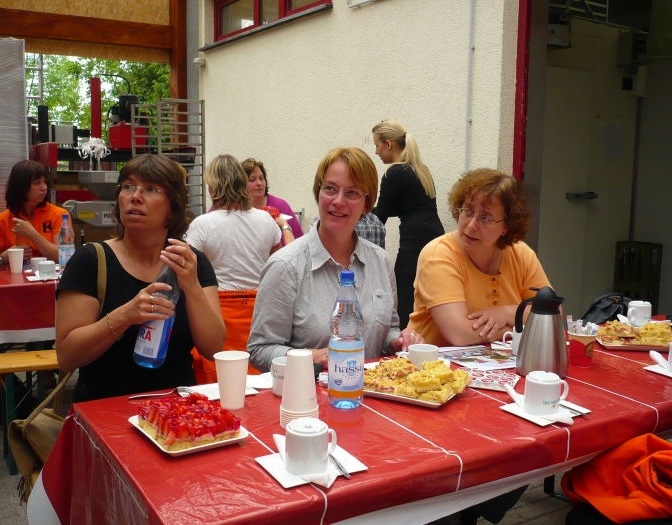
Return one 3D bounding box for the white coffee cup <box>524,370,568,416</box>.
[{"bbox_3d":[0.497,0.306,1.660,0.111,0.081,0.080,-2,8,-18],"label":"white coffee cup"}]

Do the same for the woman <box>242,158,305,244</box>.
[{"bbox_3d":[-0.461,0.076,4.355,0.540,1.400,0.600,-3,8,-23],"label":"woman"}]

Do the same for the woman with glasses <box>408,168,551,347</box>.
[{"bbox_3d":[0.500,0.367,2.420,0.510,1.350,0.650,-1,7,-15],"label":"woman with glasses"}]

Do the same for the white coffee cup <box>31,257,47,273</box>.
[{"bbox_3d":[-1.609,0.018,3.879,0.111,0.081,0.080,-5,9,-37],"label":"white coffee cup"}]

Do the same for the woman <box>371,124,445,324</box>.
[{"bbox_3d":[0.370,0.056,3.880,0.520,1.640,0.450,4,7,25],"label":"woman"}]

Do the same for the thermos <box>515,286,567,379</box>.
[{"bbox_3d":[0.580,0.190,1.980,0.145,0.247,0.139,1,7,7],"label":"thermos"}]

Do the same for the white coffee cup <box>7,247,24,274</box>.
[{"bbox_3d":[-1.755,-0.006,3.880,0.085,0.126,0.085,-2,7,-24],"label":"white coffee cup"}]

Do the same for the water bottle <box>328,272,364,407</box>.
[{"bbox_3d":[0.029,0.184,1.684,0.086,0.326,0.086,1,7,0],"label":"water bottle"}]

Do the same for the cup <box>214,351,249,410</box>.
[{"bbox_3d":[-0.248,0.284,1.696,0.087,0.123,0.087,0,7,0],"label":"cup"}]

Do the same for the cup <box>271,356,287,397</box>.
[{"bbox_3d":[-0.130,0.290,1.800,0.110,0.084,0.082,7,9,44],"label":"cup"}]

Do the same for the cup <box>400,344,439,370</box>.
[{"bbox_3d":[0.227,0.277,1.945,0.110,0.084,0.082,2,7,7],"label":"cup"}]

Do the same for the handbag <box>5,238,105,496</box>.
[{"bbox_3d":[-0.755,0.285,1.920,0.250,0.670,0.310,-3,8,-30],"label":"handbag"}]

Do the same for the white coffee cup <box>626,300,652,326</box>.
[{"bbox_3d":[1.162,0.198,2.720,0.110,0.084,0.082,-2,7,-26],"label":"white coffee cup"}]

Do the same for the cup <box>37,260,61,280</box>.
[{"bbox_3d":[-1.515,0.041,3.750,0.110,0.084,0.082,-1,7,-22],"label":"cup"}]

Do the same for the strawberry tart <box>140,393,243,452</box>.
[{"bbox_3d":[-0.318,0.338,1.521,0.152,0.048,0.180,-4,9,-33],"label":"strawberry tart"}]

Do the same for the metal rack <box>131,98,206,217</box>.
[{"bbox_3d":[-1.417,-0.402,6.079,0.420,1.900,0.640,-4,8,-30],"label":"metal rack"}]

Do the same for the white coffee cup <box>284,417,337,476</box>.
[{"bbox_3d":[-0.042,0.344,1.339,0.111,0.081,0.080,-5,9,-37],"label":"white coffee cup"}]

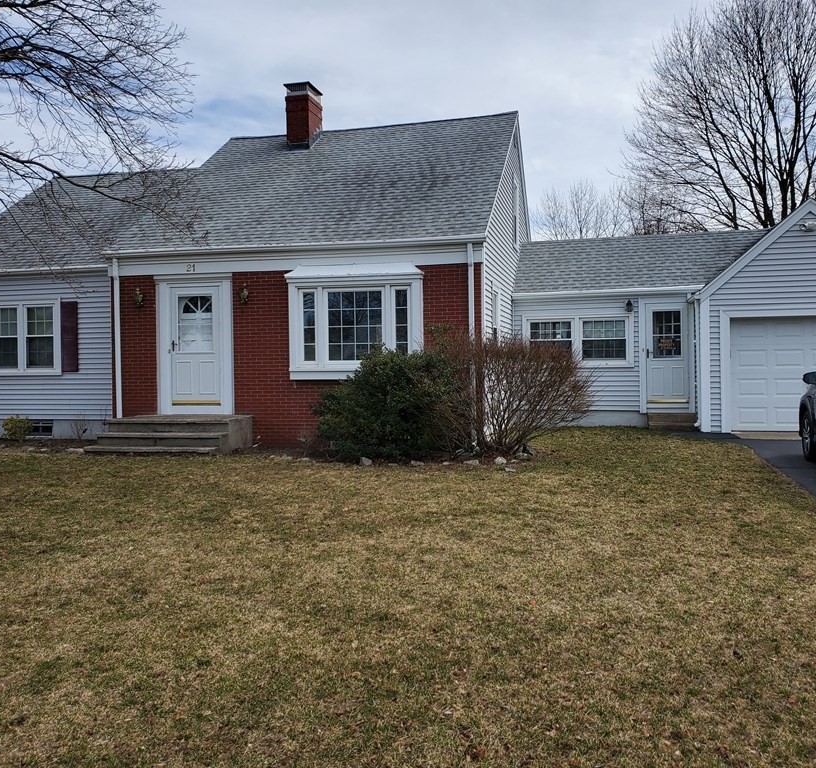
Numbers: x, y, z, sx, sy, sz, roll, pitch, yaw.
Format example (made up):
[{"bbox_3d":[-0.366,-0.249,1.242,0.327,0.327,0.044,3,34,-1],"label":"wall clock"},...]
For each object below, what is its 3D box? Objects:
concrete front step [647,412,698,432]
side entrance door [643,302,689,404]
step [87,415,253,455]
[{"bbox_3d":[5.248,0.755,15.227,0.920,0.310,0.750,0,1,14],"label":"concrete front step"},{"bbox_3d":[5.201,-0.612,15.542,0.860,2.050,0.080,0,1,14],"label":"side entrance door"},{"bbox_3d":[-3.910,0.831,12.859,2.270,0.510,1.620,0,1,14],"label":"step"}]

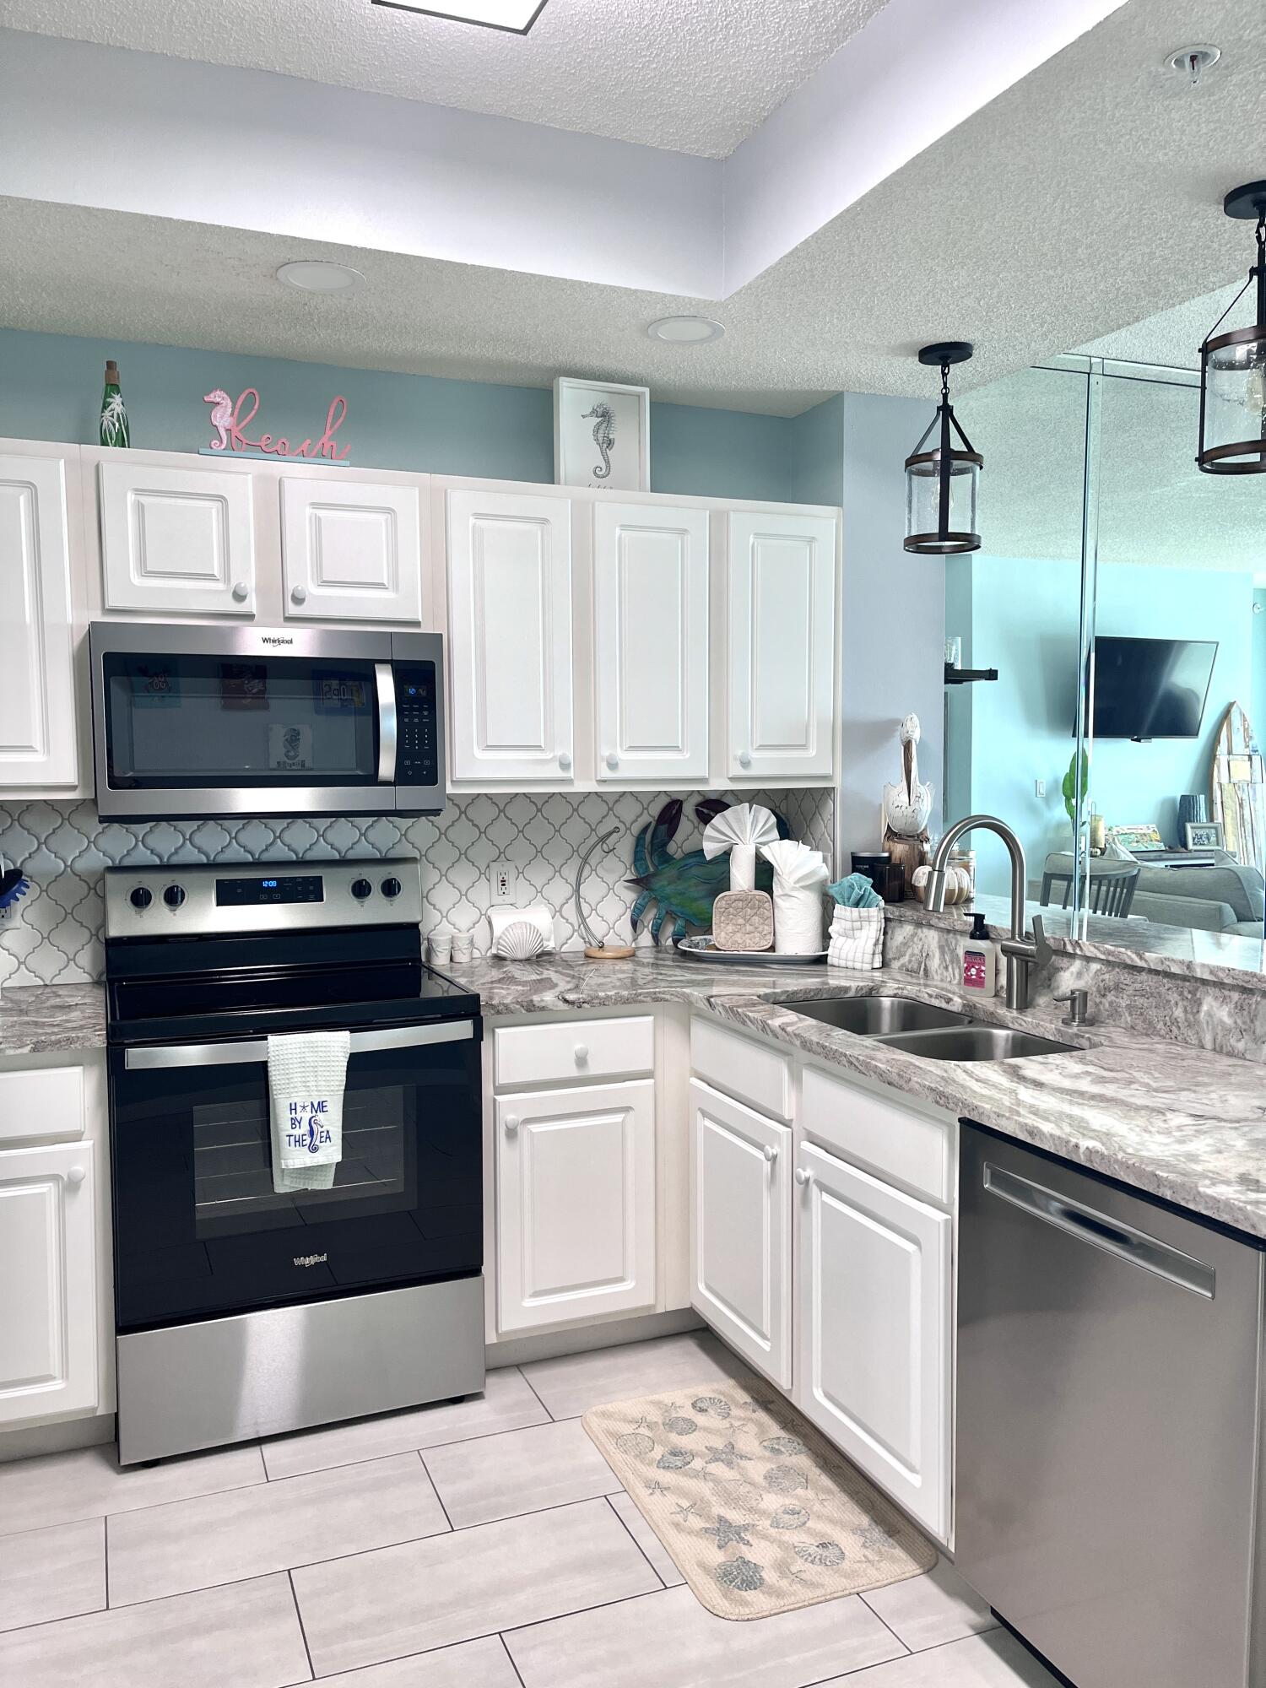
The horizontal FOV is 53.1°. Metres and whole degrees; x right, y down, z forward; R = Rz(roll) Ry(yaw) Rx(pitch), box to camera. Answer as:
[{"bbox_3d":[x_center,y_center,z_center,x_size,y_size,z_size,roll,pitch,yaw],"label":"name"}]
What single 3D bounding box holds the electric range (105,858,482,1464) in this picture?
[{"bbox_3d":[-0.804,0.668,2.962,0.759,1.196,0.700,-2,4,-22],"label":"electric range"}]

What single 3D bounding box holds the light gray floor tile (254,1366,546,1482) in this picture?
[{"bbox_3d":[-0.512,1.281,2.825,0.606,0.010,0.302,-2,4,-22],"label":"light gray floor tile"}]

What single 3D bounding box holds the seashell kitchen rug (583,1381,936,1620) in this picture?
[{"bbox_3d":[0.220,1.277,2.536,0.460,0.012,0.765,-1,3,-22],"label":"seashell kitchen rug"}]

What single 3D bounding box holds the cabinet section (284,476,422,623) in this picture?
[{"bbox_3d":[-0.706,-0.689,3.083,0.315,0.313,0.290,-2,4,-22],"label":"cabinet section"}]

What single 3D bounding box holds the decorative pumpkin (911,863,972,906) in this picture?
[{"bbox_3d":[0.795,0.105,3.266,0.160,0.112,0.160,0,4,0],"label":"decorative pumpkin"}]

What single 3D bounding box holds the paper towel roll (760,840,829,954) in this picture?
[{"bbox_3d":[0.456,0.149,3.535,0.170,0.302,0.148,0,4,0],"label":"paper towel roll"}]

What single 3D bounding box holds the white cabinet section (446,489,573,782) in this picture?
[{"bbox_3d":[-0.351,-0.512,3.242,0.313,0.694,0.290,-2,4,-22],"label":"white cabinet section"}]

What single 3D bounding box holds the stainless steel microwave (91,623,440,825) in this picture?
[{"bbox_3d":[-0.866,-0.280,3.023,0.759,0.426,0.410,-2,4,-22],"label":"stainless steel microwave"}]

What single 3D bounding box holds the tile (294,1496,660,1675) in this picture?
[{"bbox_3d":[-0.280,1.317,2.264,0.606,0.010,0.302,-2,4,-22],"label":"tile"}]

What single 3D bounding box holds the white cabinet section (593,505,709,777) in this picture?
[{"bbox_3d":[-0.002,-0.522,3.386,0.316,0.695,0.290,-2,4,-22],"label":"white cabinet section"}]

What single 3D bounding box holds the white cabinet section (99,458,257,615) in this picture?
[{"bbox_3d":[-1.057,-0.679,2.938,0.315,0.315,0.290,-2,4,-22],"label":"white cabinet section"}]

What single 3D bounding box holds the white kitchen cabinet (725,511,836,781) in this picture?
[{"bbox_3d":[0.365,-0.539,3.577,0.323,0.710,0.250,-1,3,-22],"label":"white kitchen cabinet"}]

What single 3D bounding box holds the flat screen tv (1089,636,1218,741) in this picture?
[{"bbox_3d":[3.356,-1.009,8.287,1.120,0.645,0.070,-2,16,-23],"label":"flat screen tv"}]

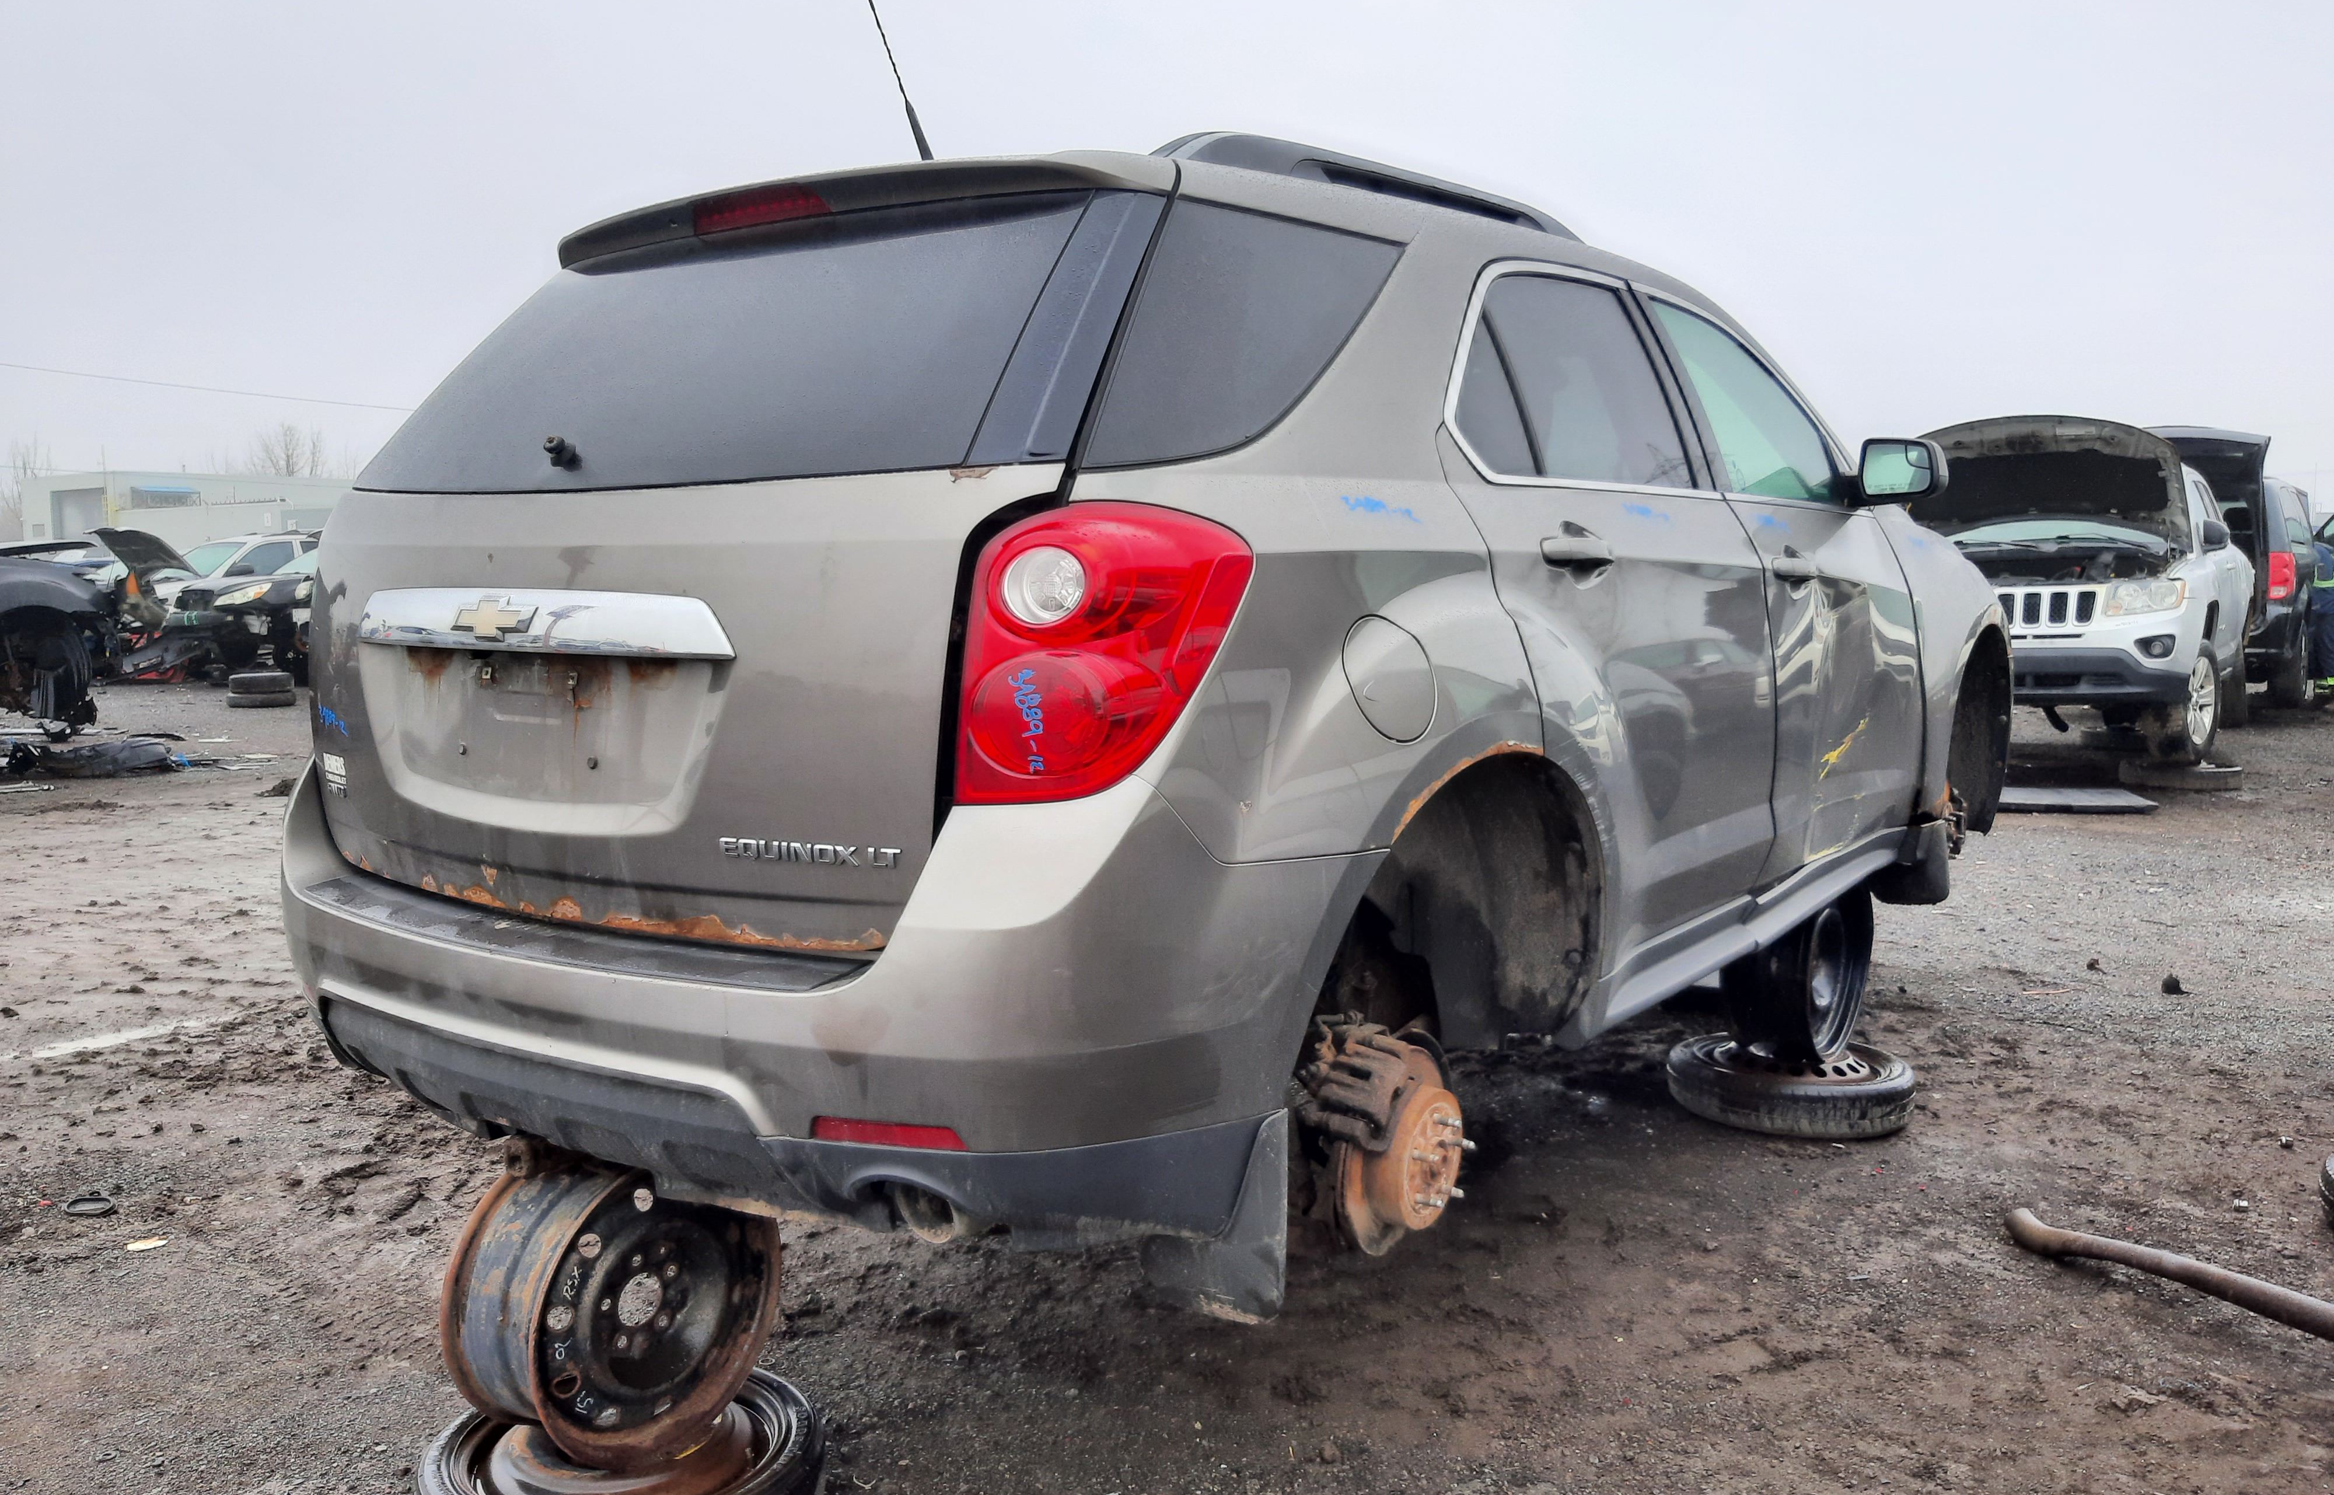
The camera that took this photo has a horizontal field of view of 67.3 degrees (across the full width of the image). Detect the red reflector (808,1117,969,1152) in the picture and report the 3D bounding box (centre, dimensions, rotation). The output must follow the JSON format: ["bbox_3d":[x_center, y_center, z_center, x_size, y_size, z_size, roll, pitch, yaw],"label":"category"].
[{"bbox_3d":[-0.276,0.390,1.761,0.178,0.026,0.020,2,8,22],"label":"red reflector"}]

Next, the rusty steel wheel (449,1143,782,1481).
[{"bbox_3d":[-0.746,0.742,2.394,0.185,0.415,0.415,5,9,34],"label":"rusty steel wheel"}]

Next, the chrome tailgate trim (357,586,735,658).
[{"bbox_3d":[-0.806,-0.157,2.153,0.785,0.090,0.075,4,9,37],"label":"chrome tailgate trim"}]

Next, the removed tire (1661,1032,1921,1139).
[{"bbox_3d":[1.466,0.787,4.130,0.555,0.120,0.555,-1,7,0],"label":"removed tire"}]

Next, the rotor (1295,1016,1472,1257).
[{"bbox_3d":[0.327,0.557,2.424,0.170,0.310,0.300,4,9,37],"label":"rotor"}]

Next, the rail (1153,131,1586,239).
[{"bbox_3d":[0.371,-0.836,2.680,0.070,0.090,1.300,4,9,37],"label":"rail"}]

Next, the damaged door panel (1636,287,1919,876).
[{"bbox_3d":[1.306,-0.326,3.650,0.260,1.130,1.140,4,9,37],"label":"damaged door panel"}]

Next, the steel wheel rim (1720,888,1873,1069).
[{"bbox_3d":[1.463,0.486,4.060,0.190,0.441,0.441,8,11,38],"label":"steel wheel rim"}]

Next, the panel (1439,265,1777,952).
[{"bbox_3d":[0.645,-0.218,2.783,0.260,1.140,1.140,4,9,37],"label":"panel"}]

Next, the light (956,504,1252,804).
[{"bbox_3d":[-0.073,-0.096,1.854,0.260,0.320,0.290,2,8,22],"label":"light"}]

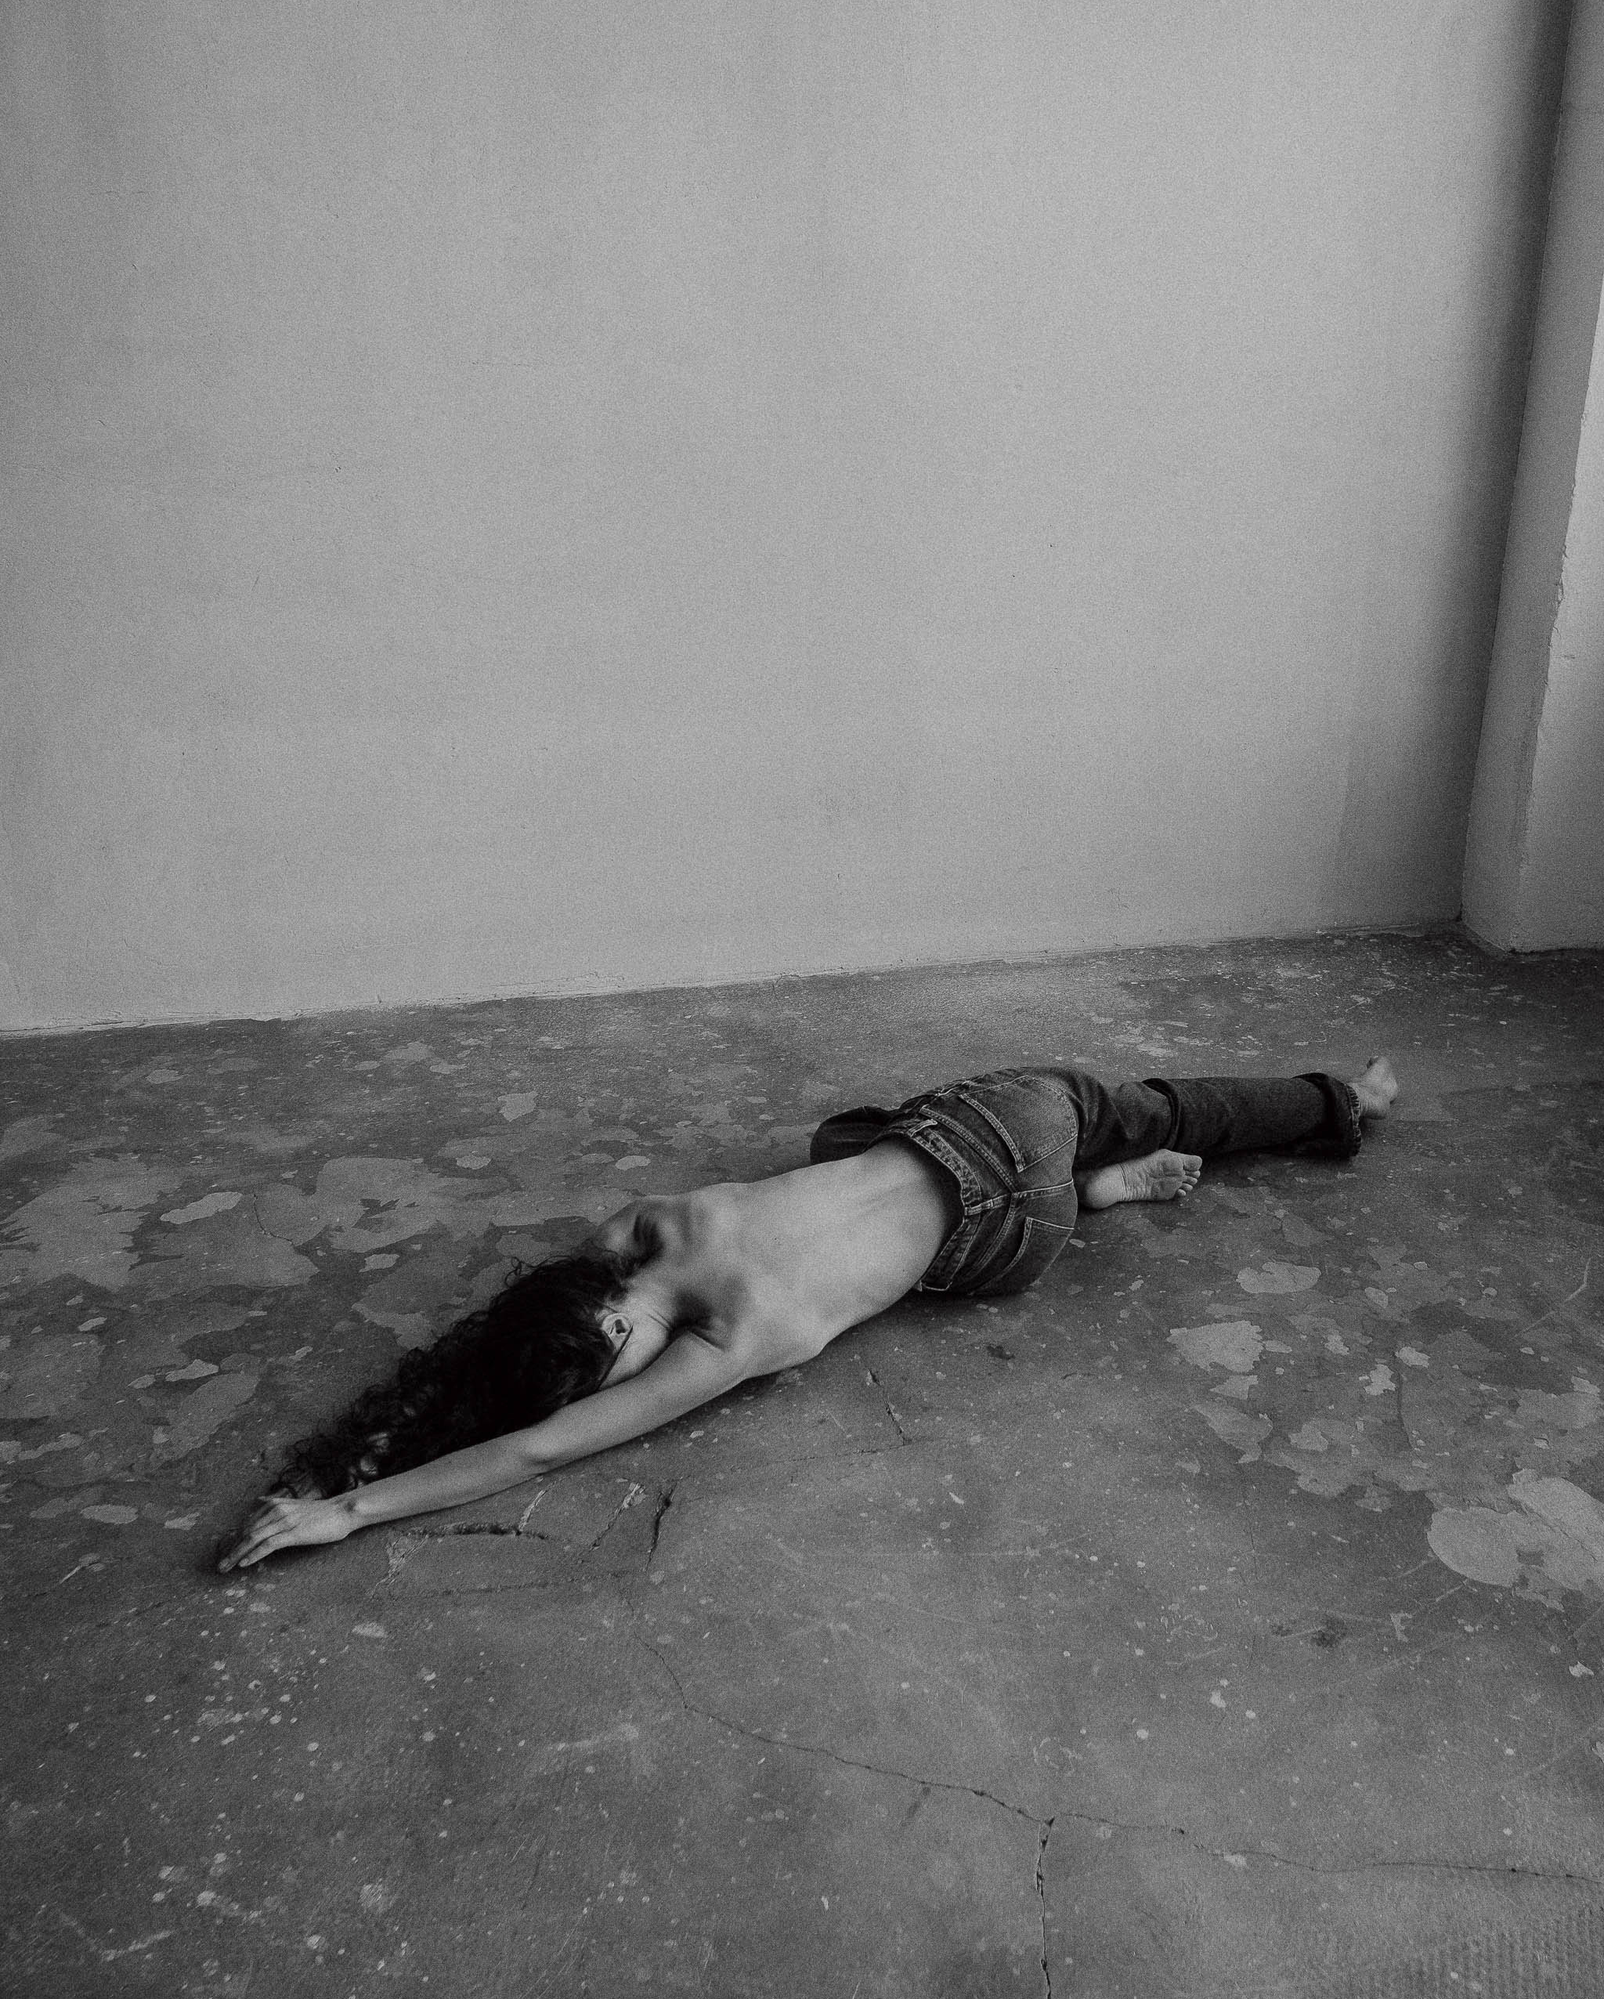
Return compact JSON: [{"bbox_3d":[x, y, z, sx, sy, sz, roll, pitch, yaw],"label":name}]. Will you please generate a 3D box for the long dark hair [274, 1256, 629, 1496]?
[{"bbox_3d":[-0.444,0.469,2.262,0.490,0.194,0.245,-13,22,-36],"label":"long dark hair"}]

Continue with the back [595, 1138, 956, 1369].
[{"bbox_3d":[-0.061,0.340,2.603,0.469,0.235,0.367,-13,22,-36],"label":"back"}]

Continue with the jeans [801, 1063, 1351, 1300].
[{"bbox_3d":[0.504,0.168,3.063,0.969,0.286,0.592,-10,20,-28],"label":"jeans"}]

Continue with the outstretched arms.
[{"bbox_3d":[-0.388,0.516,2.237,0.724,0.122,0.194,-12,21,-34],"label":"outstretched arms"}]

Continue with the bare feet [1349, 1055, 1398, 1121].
[{"bbox_3d":[1.097,0.154,3.396,0.097,0.087,0.194,-4,36,-11],"label":"bare feet"}]

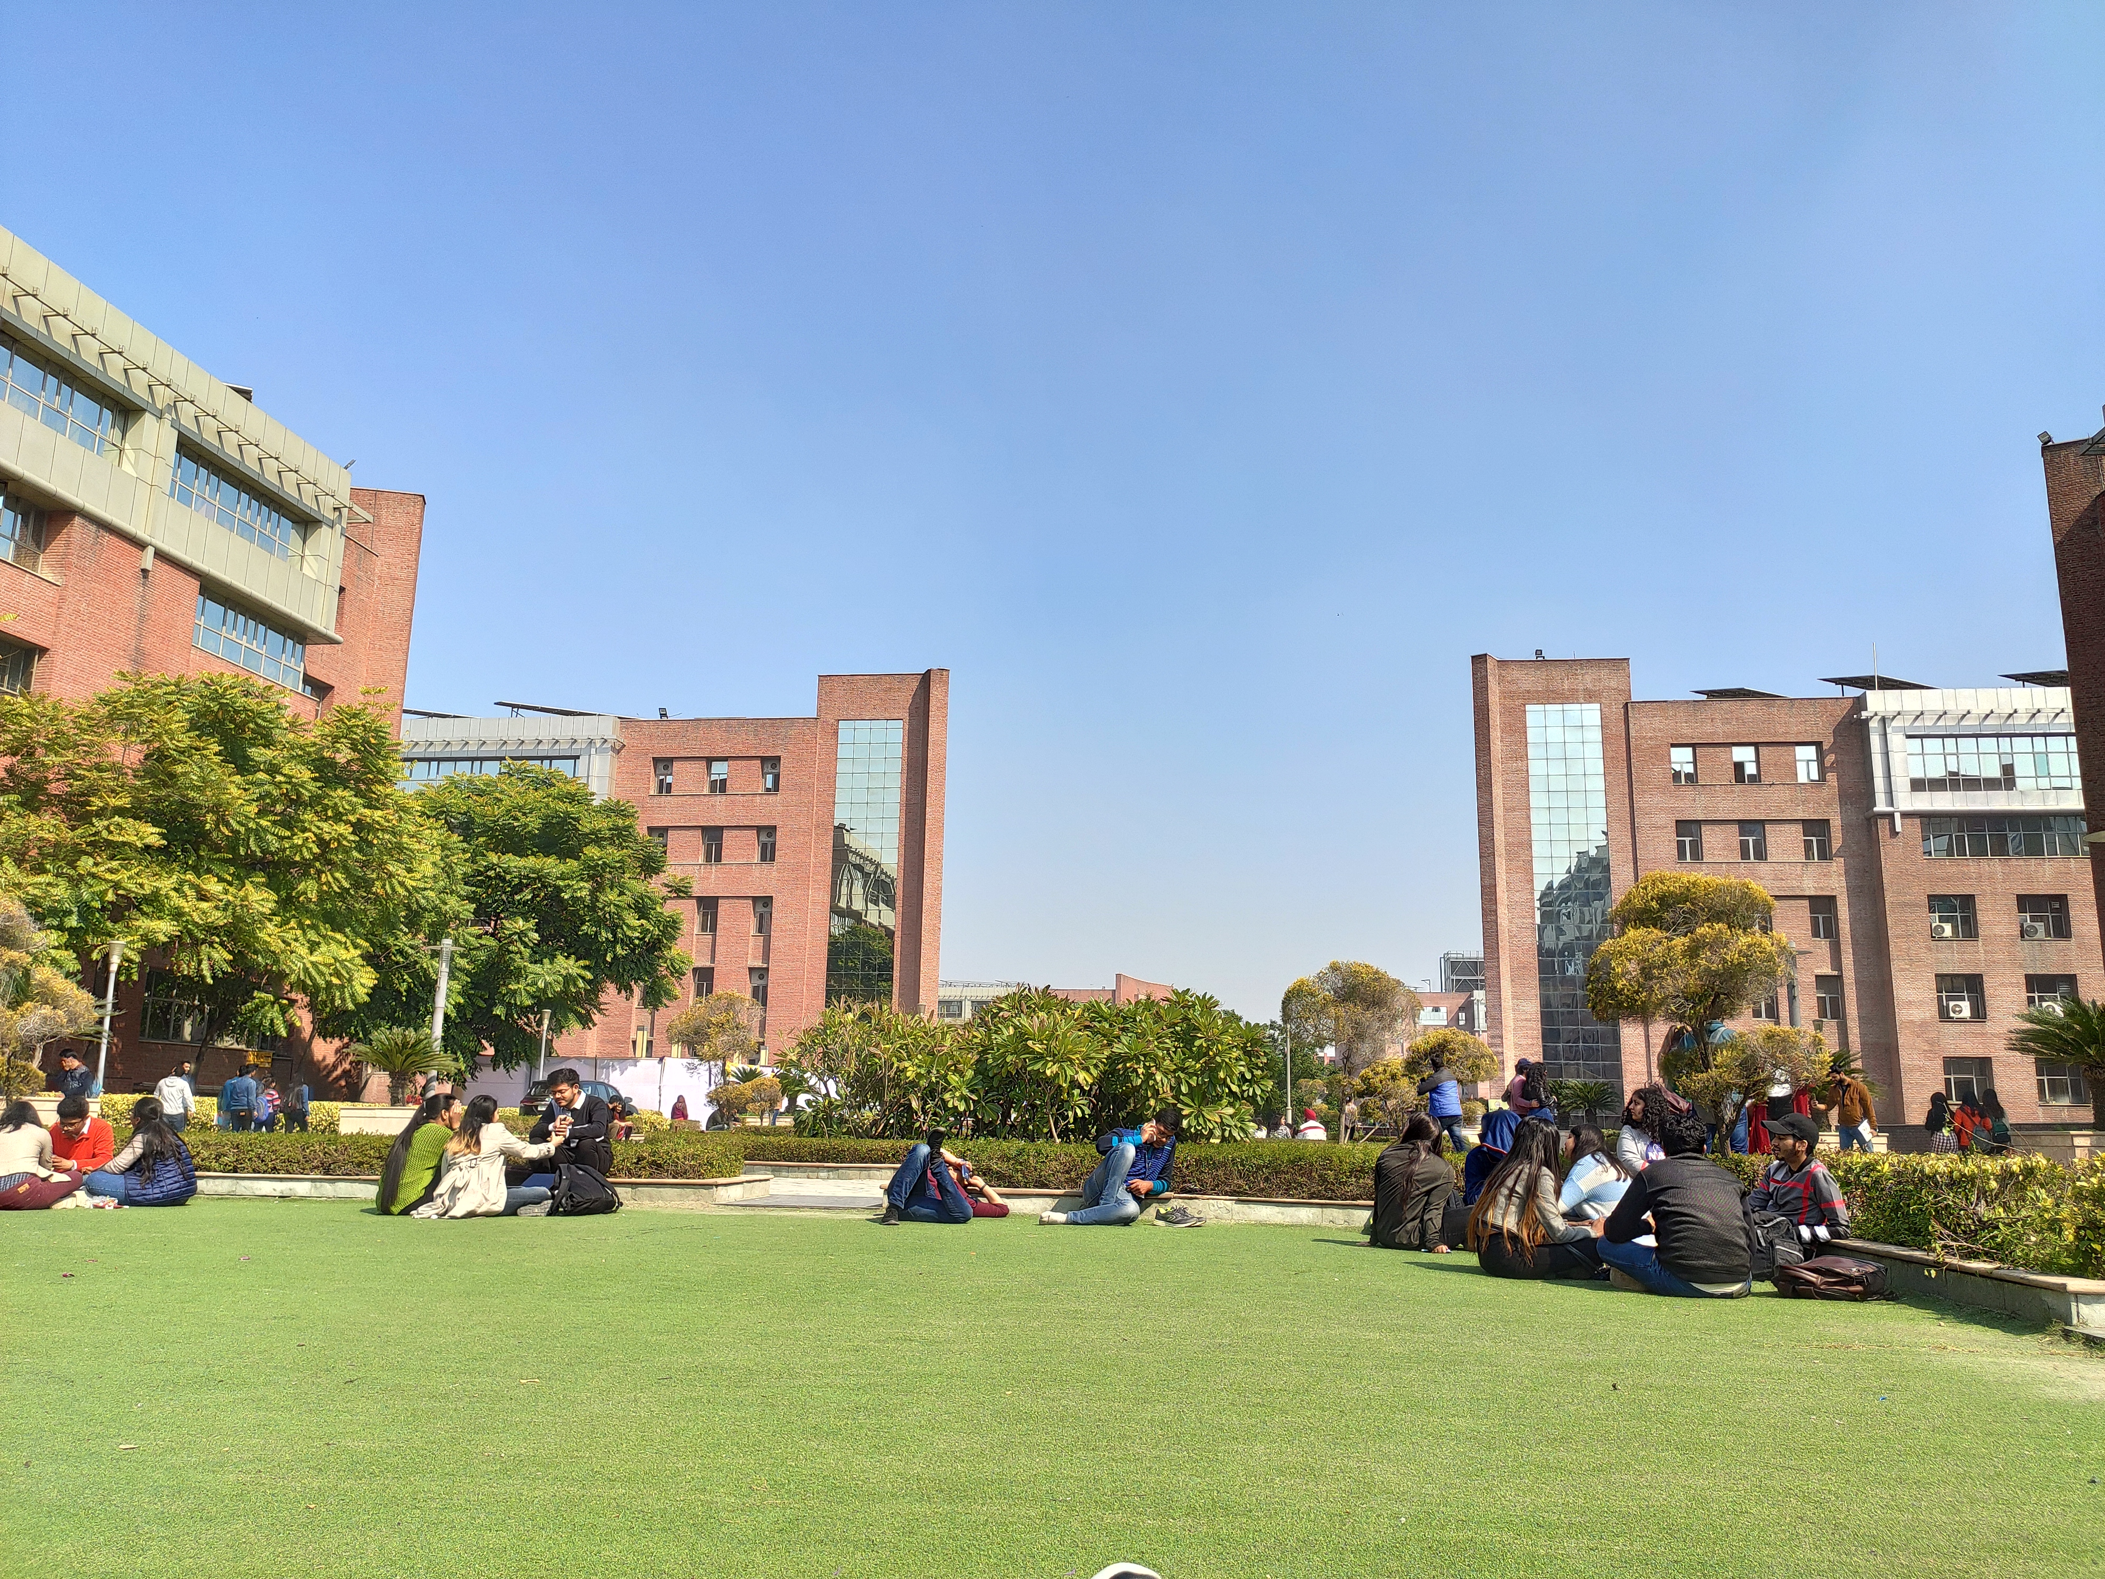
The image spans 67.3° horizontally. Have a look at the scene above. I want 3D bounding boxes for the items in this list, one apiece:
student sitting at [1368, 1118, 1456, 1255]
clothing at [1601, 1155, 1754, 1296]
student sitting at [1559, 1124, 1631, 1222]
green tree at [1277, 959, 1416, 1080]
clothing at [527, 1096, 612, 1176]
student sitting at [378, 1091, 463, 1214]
[{"bbox_3d":[2.321,2.442,9.850,0.560,0.800,0.620,-6,-14,29],"label":"student sitting"},{"bbox_3d":[2.831,1.947,7.135,0.620,0.590,0.620,3,-11,-12],"label":"clothing"},{"bbox_3d":[2.998,2.248,8.800,0.650,0.760,0.520,-4,-13,21],"label":"student sitting"},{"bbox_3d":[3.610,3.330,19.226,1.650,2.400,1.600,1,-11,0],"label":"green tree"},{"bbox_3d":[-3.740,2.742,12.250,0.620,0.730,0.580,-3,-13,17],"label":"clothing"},{"bbox_3d":[-4.151,2.398,10.434,0.665,0.760,0.456,10,-15,-41],"label":"student sitting"}]

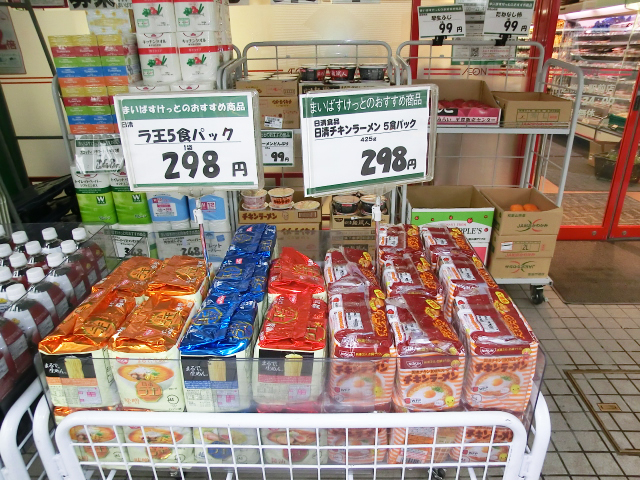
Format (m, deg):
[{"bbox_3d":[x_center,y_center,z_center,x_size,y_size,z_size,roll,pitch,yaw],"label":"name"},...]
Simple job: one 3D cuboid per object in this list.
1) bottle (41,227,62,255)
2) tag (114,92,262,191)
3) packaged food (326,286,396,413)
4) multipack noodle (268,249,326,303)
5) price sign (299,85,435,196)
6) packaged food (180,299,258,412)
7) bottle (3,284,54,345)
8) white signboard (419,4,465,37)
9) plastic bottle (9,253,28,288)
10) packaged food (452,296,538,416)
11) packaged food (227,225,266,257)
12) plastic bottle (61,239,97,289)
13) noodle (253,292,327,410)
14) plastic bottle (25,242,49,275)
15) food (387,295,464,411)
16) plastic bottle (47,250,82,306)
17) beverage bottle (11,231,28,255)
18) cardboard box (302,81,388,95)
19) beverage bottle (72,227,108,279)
[{"bbox_3d":[-0.761,0.081,1.297,0.084,0.240,0.084,-1,22,0],"label":"bottle"},{"bbox_3d":[-0.285,-0.213,0.992,0.308,0.217,0.012,-1,20,2],"label":"tag"},{"bbox_3d":[0.076,0.203,0.860,0.112,0.143,0.188,-1,22,0],"label":"packaged food"},{"bbox_3d":[-0.049,0.136,1.021,0.118,0.160,0.185,-1,22,0],"label":"multipack noodle"},{"bbox_3d":[0.106,-0.214,0.962,0.305,0.222,0.012,-10,25,-17],"label":"price sign"},{"bbox_3d":[-0.191,0.231,0.937,0.130,0.147,0.184,-1,25,3],"label":"packaged food"},{"bbox_3d":[-0.695,0.211,1.062,0.086,0.225,0.081,-1,25,3],"label":"bottle"},{"bbox_3d":[0.668,-1.190,2.420,0.255,0.185,0.010,-3,8,1],"label":"white signboard"},{"bbox_3d":[-0.794,0.145,1.215,0.086,0.225,0.081,-1,25,3],"label":"plastic bottle"},{"bbox_3d":[0.317,0.206,0.861,0.112,0.147,0.188,-1,22,0],"label":"packaged food"},{"bbox_3d":[-0.179,0.059,1.292,0.127,0.146,0.185,-1,25,3],"label":"packaged food"},{"bbox_3d":[-0.699,0.110,1.283,0.086,0.225,0.081,-1,25,3],"label":"plastic bottle"},{"bbox_3d":[-0.047,0.225,0.929,0.129,0.143,0.188,-1,25,3],"label":"noodle"},{"bbox_3d":[-0.749,0.119,1.205,0.084,0.240,0.084,-1,22,0],"label":"plastic bottle"},{"bbox_3d":[0.192,0.210,0.856,0.112,0.143,0.185,-1,22,0],"label":"food"},{"bbox_3d":[-0.695,0.143,1.211,0.086,0.225,0.081,-1,25,3],"label":"plastic bottle"},{"bbox_3d":[-0.885,0.083,1.358,0.086,0.225,0.081,-1,25,3],"label":"beverage bottle"},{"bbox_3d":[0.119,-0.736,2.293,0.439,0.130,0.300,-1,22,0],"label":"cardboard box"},{"bbox_3d":[-0.673,0.084,1.289,0.084,0.240,0.084,-1,22,0],"label":"beverage bottle"}]

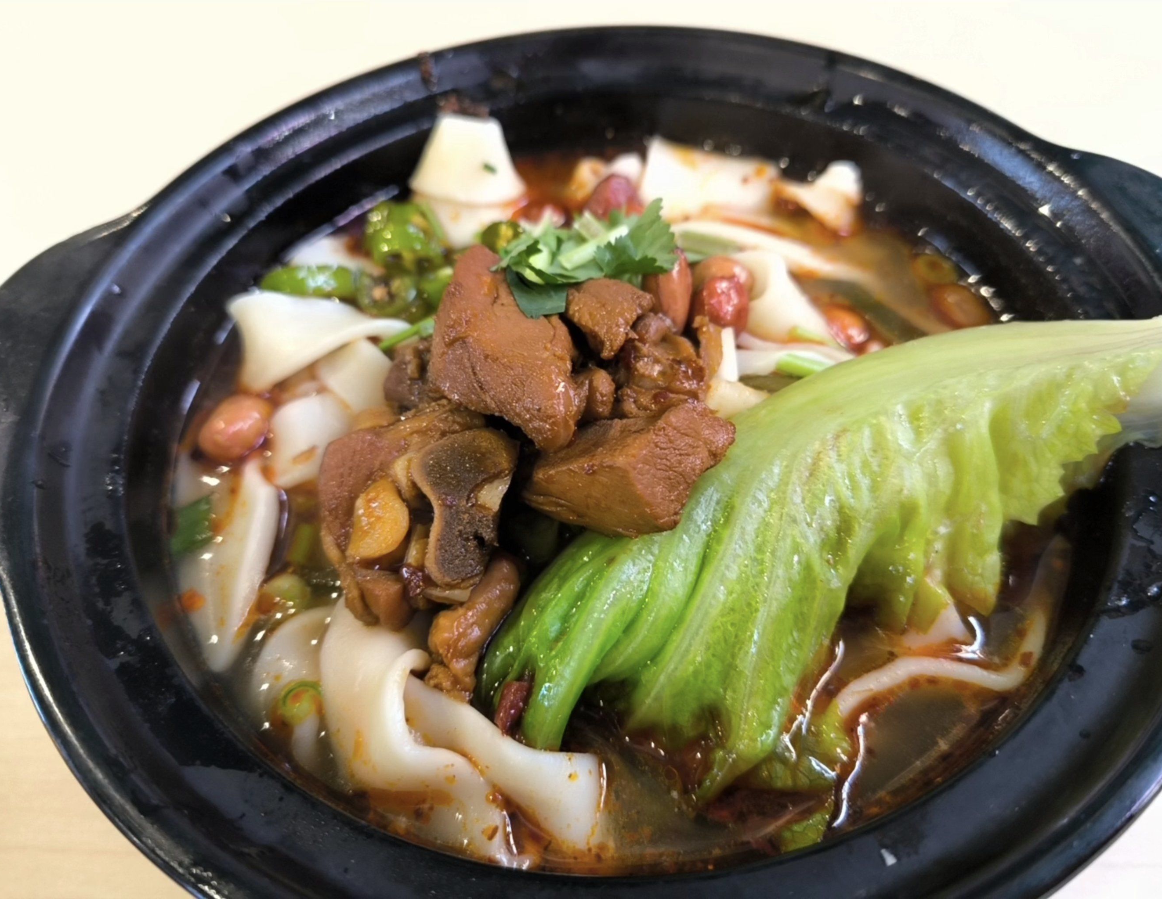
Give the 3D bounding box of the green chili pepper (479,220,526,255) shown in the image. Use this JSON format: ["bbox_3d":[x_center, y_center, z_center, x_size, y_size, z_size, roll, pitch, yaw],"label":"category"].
[{"bbox_3d":[-0.020,-0.054,0.205,0.011,0.009,0.011,-5,54,1],"label":"green chili pepper"}]

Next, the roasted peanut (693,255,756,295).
[{"bbox_3d":[0.034,-0.041,0.191,0.016,0.011,0.011,-4,54,1],"label":"roasted peanut"}]

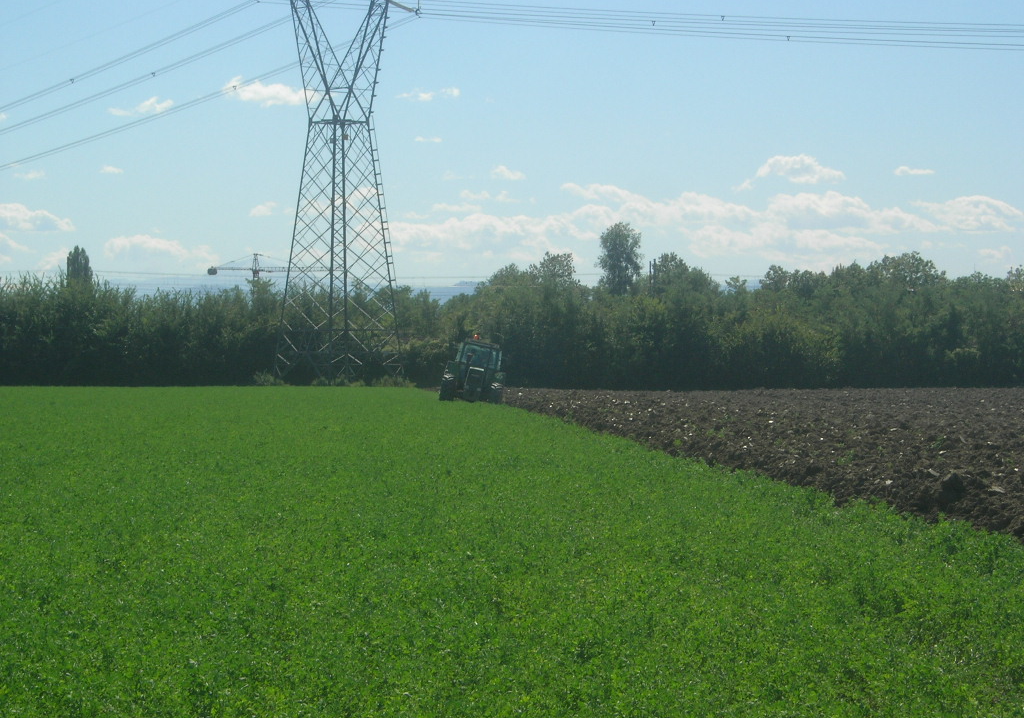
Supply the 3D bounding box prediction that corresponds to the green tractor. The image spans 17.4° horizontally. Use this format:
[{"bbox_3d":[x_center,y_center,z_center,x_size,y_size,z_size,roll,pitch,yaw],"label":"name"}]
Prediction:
[{"bbox_3d":[-1.320,0.500,125.000,2.360,2.850,4.300,10,0,-2],"label":"green tractor"}]

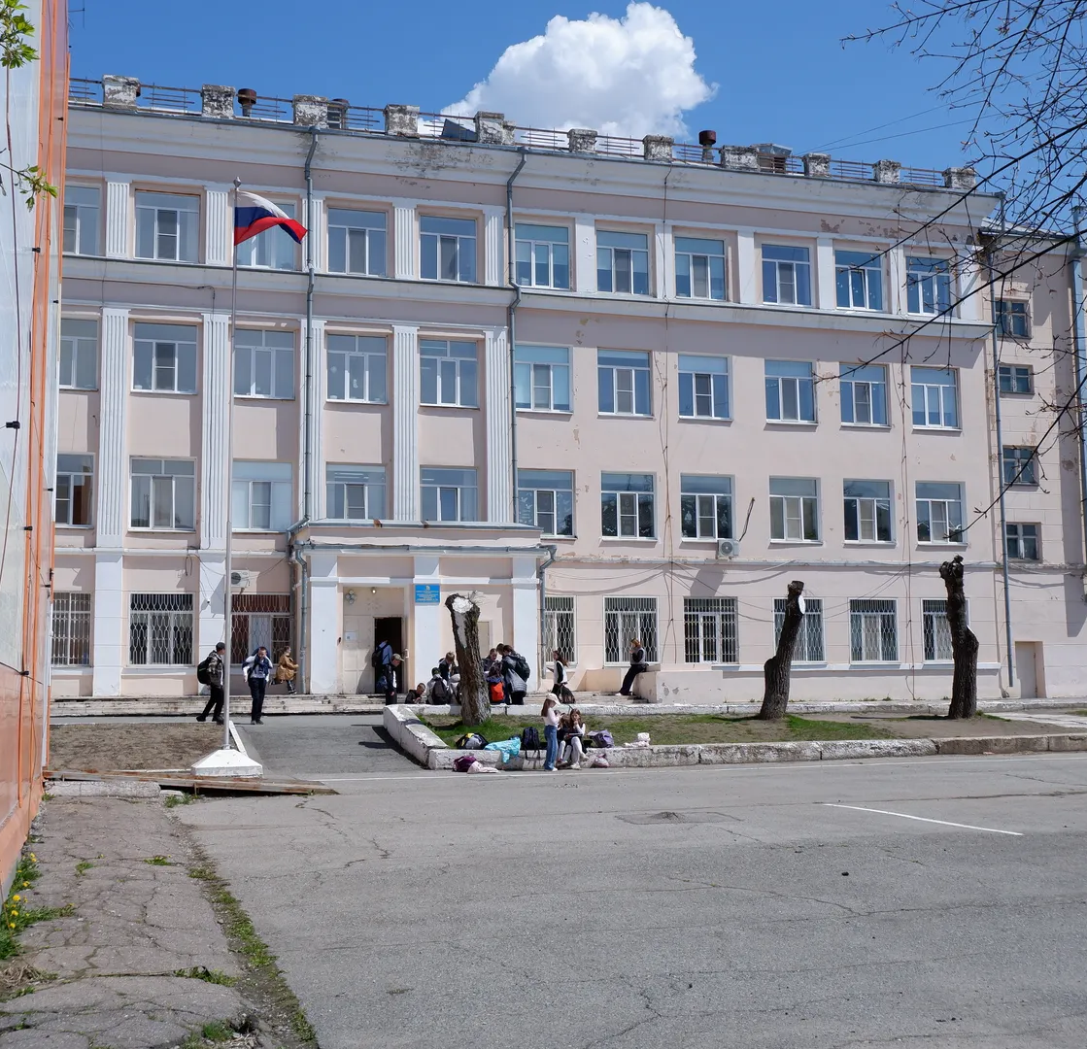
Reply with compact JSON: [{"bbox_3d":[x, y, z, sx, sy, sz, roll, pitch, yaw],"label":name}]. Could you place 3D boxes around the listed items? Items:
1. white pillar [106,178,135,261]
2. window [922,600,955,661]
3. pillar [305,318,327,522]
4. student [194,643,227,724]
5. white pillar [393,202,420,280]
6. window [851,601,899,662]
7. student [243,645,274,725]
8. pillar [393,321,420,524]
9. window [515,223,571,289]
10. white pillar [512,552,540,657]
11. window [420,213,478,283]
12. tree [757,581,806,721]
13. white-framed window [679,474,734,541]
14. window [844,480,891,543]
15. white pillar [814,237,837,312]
[{"bbox_3d":[-11.769,-8.368,36.995,0.663,2.201,0.200,1,-7,-16],"label":"white pillar"},{"bbox_3d":[12.223,3.200,40.399,1.585,1.932,0.150,1,-7,-16],"label":"window"},{"bbox_3d":[-6.518,-2.823,37.899,0.664,6.190,0.300,1,-7,-16],"label":"pillar"},{"bbox_3d":[-7.076,3.395,28.589,0.680,1.698,0.520,0,-6,-3],"label":"student"},{"bbox_3d":[-4.062,-8.207,39.175,0.657,2.208,0.200,1,-7,-16],"label":"white pillar"},{"bbox_3d":[10.354,3.350,41.962,1.672,1.945,0.200,1,-6,-16],"label":"window"},{"bbox_3d":[-6.337,3.558,29.597,0.580,1.735,0.500,3,-8,-29],"label":"student"},{"bbox_3d":[-3.942,-2.465,38.293,0.771,6.555,0.250,1,-6,-16],"label":"pillar"},{"bbox_3d":[-0.011,-8.152,40.657,1.729,2.035,0.200,1,-7,-16],"label":"window"},{"bbox_3d":[-0.465,2.518,33.555,0.705,3.380,0.250,1,-7,-15],"label":"white pillar"},{"bbox_3d":[-2.829,-8.168,39.647,1.719,1.962,0.150,1,-7,-16],"label":"window"},{"bbox_3d":[5.763,3.049,32.300,1.150,3.380,0.950,-1,-6,0],"label":"tree"},{"bbox_3d":[5.101,-0.518,41.388,1.761,2.040,0.150,1,-7,-16],"label":"white-framed window"},{"bbox_3d":[10.469,-0.411,42.906,1.741,2.041,0.150,1,-7,-16],"label":"window"},{"bbox_3d":[9.136,-8.124,43.294,0.560,2.422,0.200,1,-7,-16],"label":"white pillar"}]

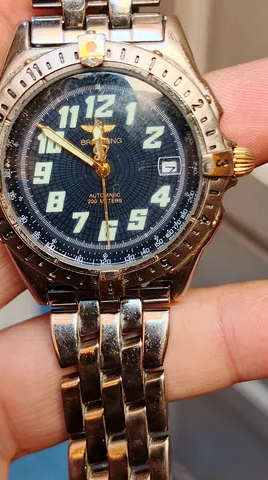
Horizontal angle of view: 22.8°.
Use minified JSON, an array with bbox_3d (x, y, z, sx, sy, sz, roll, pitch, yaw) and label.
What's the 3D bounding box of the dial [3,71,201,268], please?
[{"bbox_3d":[-0.005,-0.011,0.107,0.032,0.032,0.003,-4,12,2],"label":"dial"}]

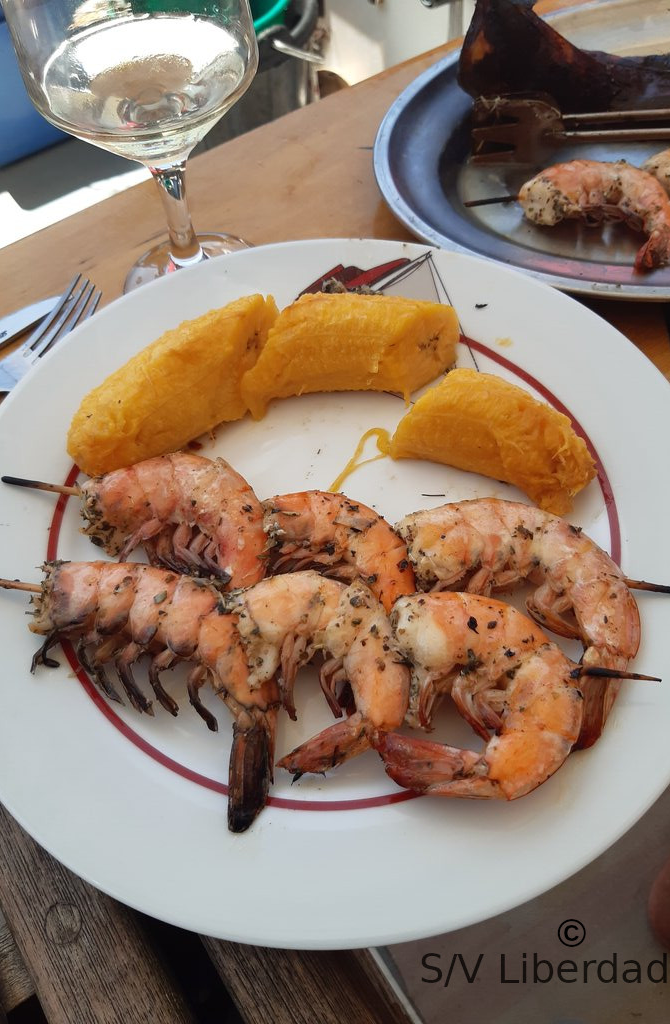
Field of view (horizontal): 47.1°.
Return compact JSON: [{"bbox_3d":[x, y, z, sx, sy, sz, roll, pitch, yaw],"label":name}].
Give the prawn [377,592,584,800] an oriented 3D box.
[{"bbox_3d":[0.042,0.051,0.221,0.057,0.025,0.058,5,59,7],"label":"prawn"}]

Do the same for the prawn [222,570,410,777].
[{"bbox_3d":[-0.004,0.044,0.229,0.048,0.024,0.060,-10,58,-3],"label":"prawn"}]

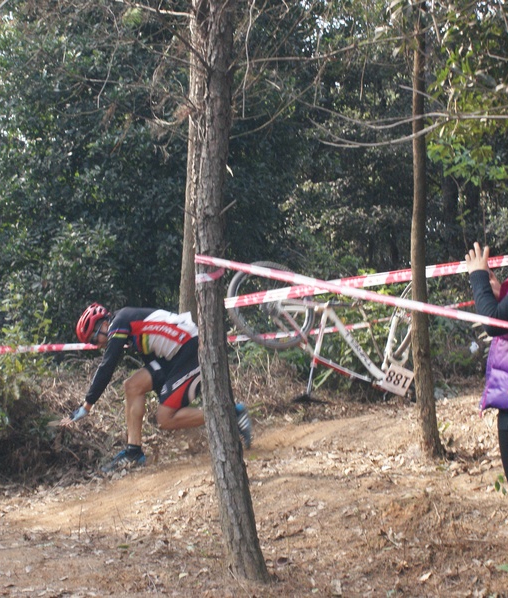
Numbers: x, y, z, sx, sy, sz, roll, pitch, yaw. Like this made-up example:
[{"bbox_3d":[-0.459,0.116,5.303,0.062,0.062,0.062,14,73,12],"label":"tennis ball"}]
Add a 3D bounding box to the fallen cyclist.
[{"bbox_3d":[-0.596,0.541,7.900,1.120,1.000,0.600,-1,2,-10],"label":"fallen cyclist"}]

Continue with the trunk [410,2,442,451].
[{"bbox_3d":[0.940,-0.422,7.161,0.160,2.600,0.150,-1,2,0],"label":"trunk"}]

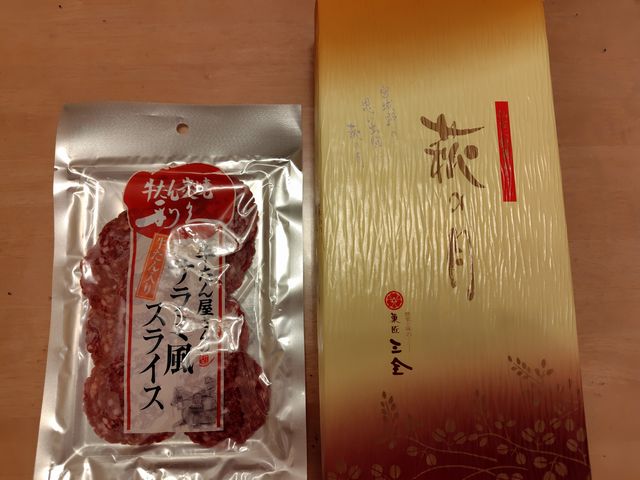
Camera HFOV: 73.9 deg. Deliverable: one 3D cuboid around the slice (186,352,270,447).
[{"bbox_3d":[-0.053,0.093,0.247,0.050,0.004,0.052,0,82,0],"label":"slice"}]

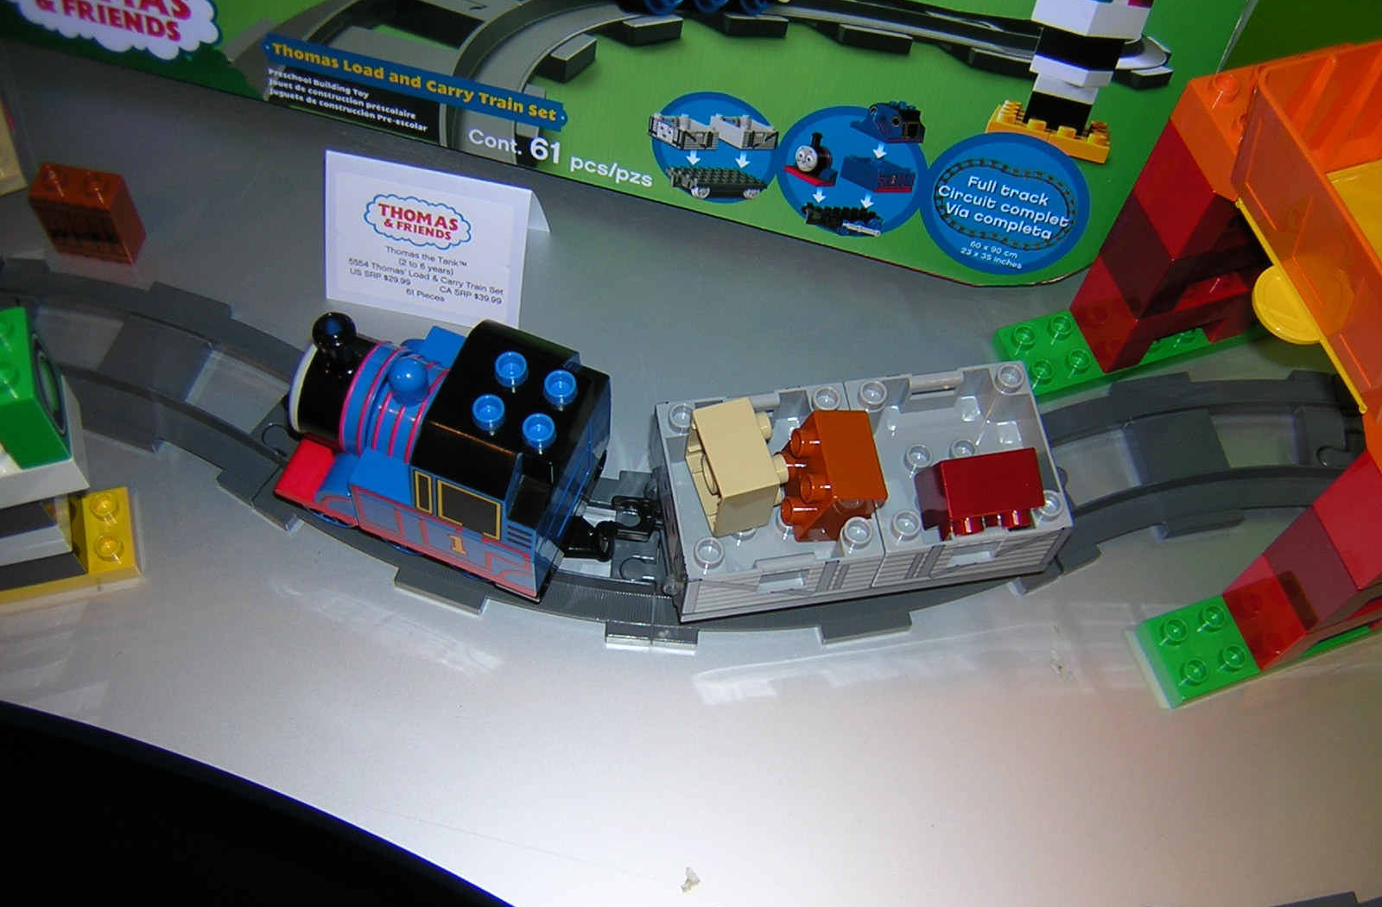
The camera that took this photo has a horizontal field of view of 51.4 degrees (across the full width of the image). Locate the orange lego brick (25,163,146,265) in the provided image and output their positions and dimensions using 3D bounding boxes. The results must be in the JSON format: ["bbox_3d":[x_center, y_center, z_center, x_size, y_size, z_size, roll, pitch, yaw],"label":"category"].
[{"bbox_3d":[-0.233,-0.093,0.556,0.032,0.043,0.016,8,62,-1],"label":"orange lego brick"}]

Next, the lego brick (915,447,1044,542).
[{"bbox_3d":[0.096,0.014,0.479,0.032,0.032,0.024,-8,83,-8],"label":"lego brick"}]

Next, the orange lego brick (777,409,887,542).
[{"bbox_3d":[0.044,0.008,0.472,0.024,0.032,0.032,1,62,-19],"label":"orange lego brick"}]

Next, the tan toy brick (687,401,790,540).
[{"bbox_3d":[0.016,0.005,0.477,0.024,0.032,0.032,-13,64,-11],"label":"tan toy brick"}]

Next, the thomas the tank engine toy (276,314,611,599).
[{"bbox_3d":[-0.081,-0.004,0.471,0.102,0.104,0.062,20,63,7],"label":"thomas the tank engine toy"}]

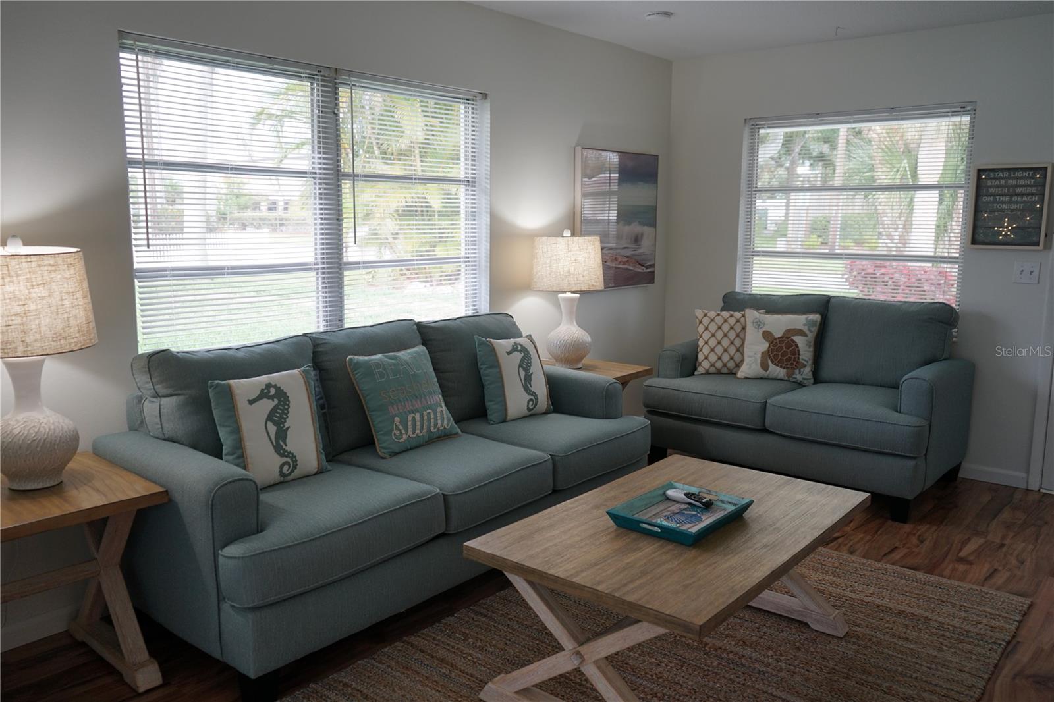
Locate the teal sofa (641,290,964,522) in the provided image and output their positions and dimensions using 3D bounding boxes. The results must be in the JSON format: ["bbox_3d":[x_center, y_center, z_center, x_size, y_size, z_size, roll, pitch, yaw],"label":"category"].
[{"bbox_3d":[1.560,0.203,4.612,1.520,0.990,0.930,8,12,38],"label":"teal sofa"}]

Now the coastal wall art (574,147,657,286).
[{"bbox_3d":[0.570,-0.817,5.143,0.050,0.845,0.850,8,12,40],"label":"coastal wall art"}]

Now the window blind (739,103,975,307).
[{"bbox_3d":[1.910,-0.769,4.920,1.320,1.280,0.100,8,12,40],"label":"window blind"}]

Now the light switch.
[{"bbox_3d":[2.618,-0.409,4.292,0.116,0.115,0.016,8,12,40],"label":"light switch"}]

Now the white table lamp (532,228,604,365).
[{"bbox_3d":[0.218,-0.286,4.491,0.400,0.750,0.400,0,9,0],"label":"white table lamp"}]

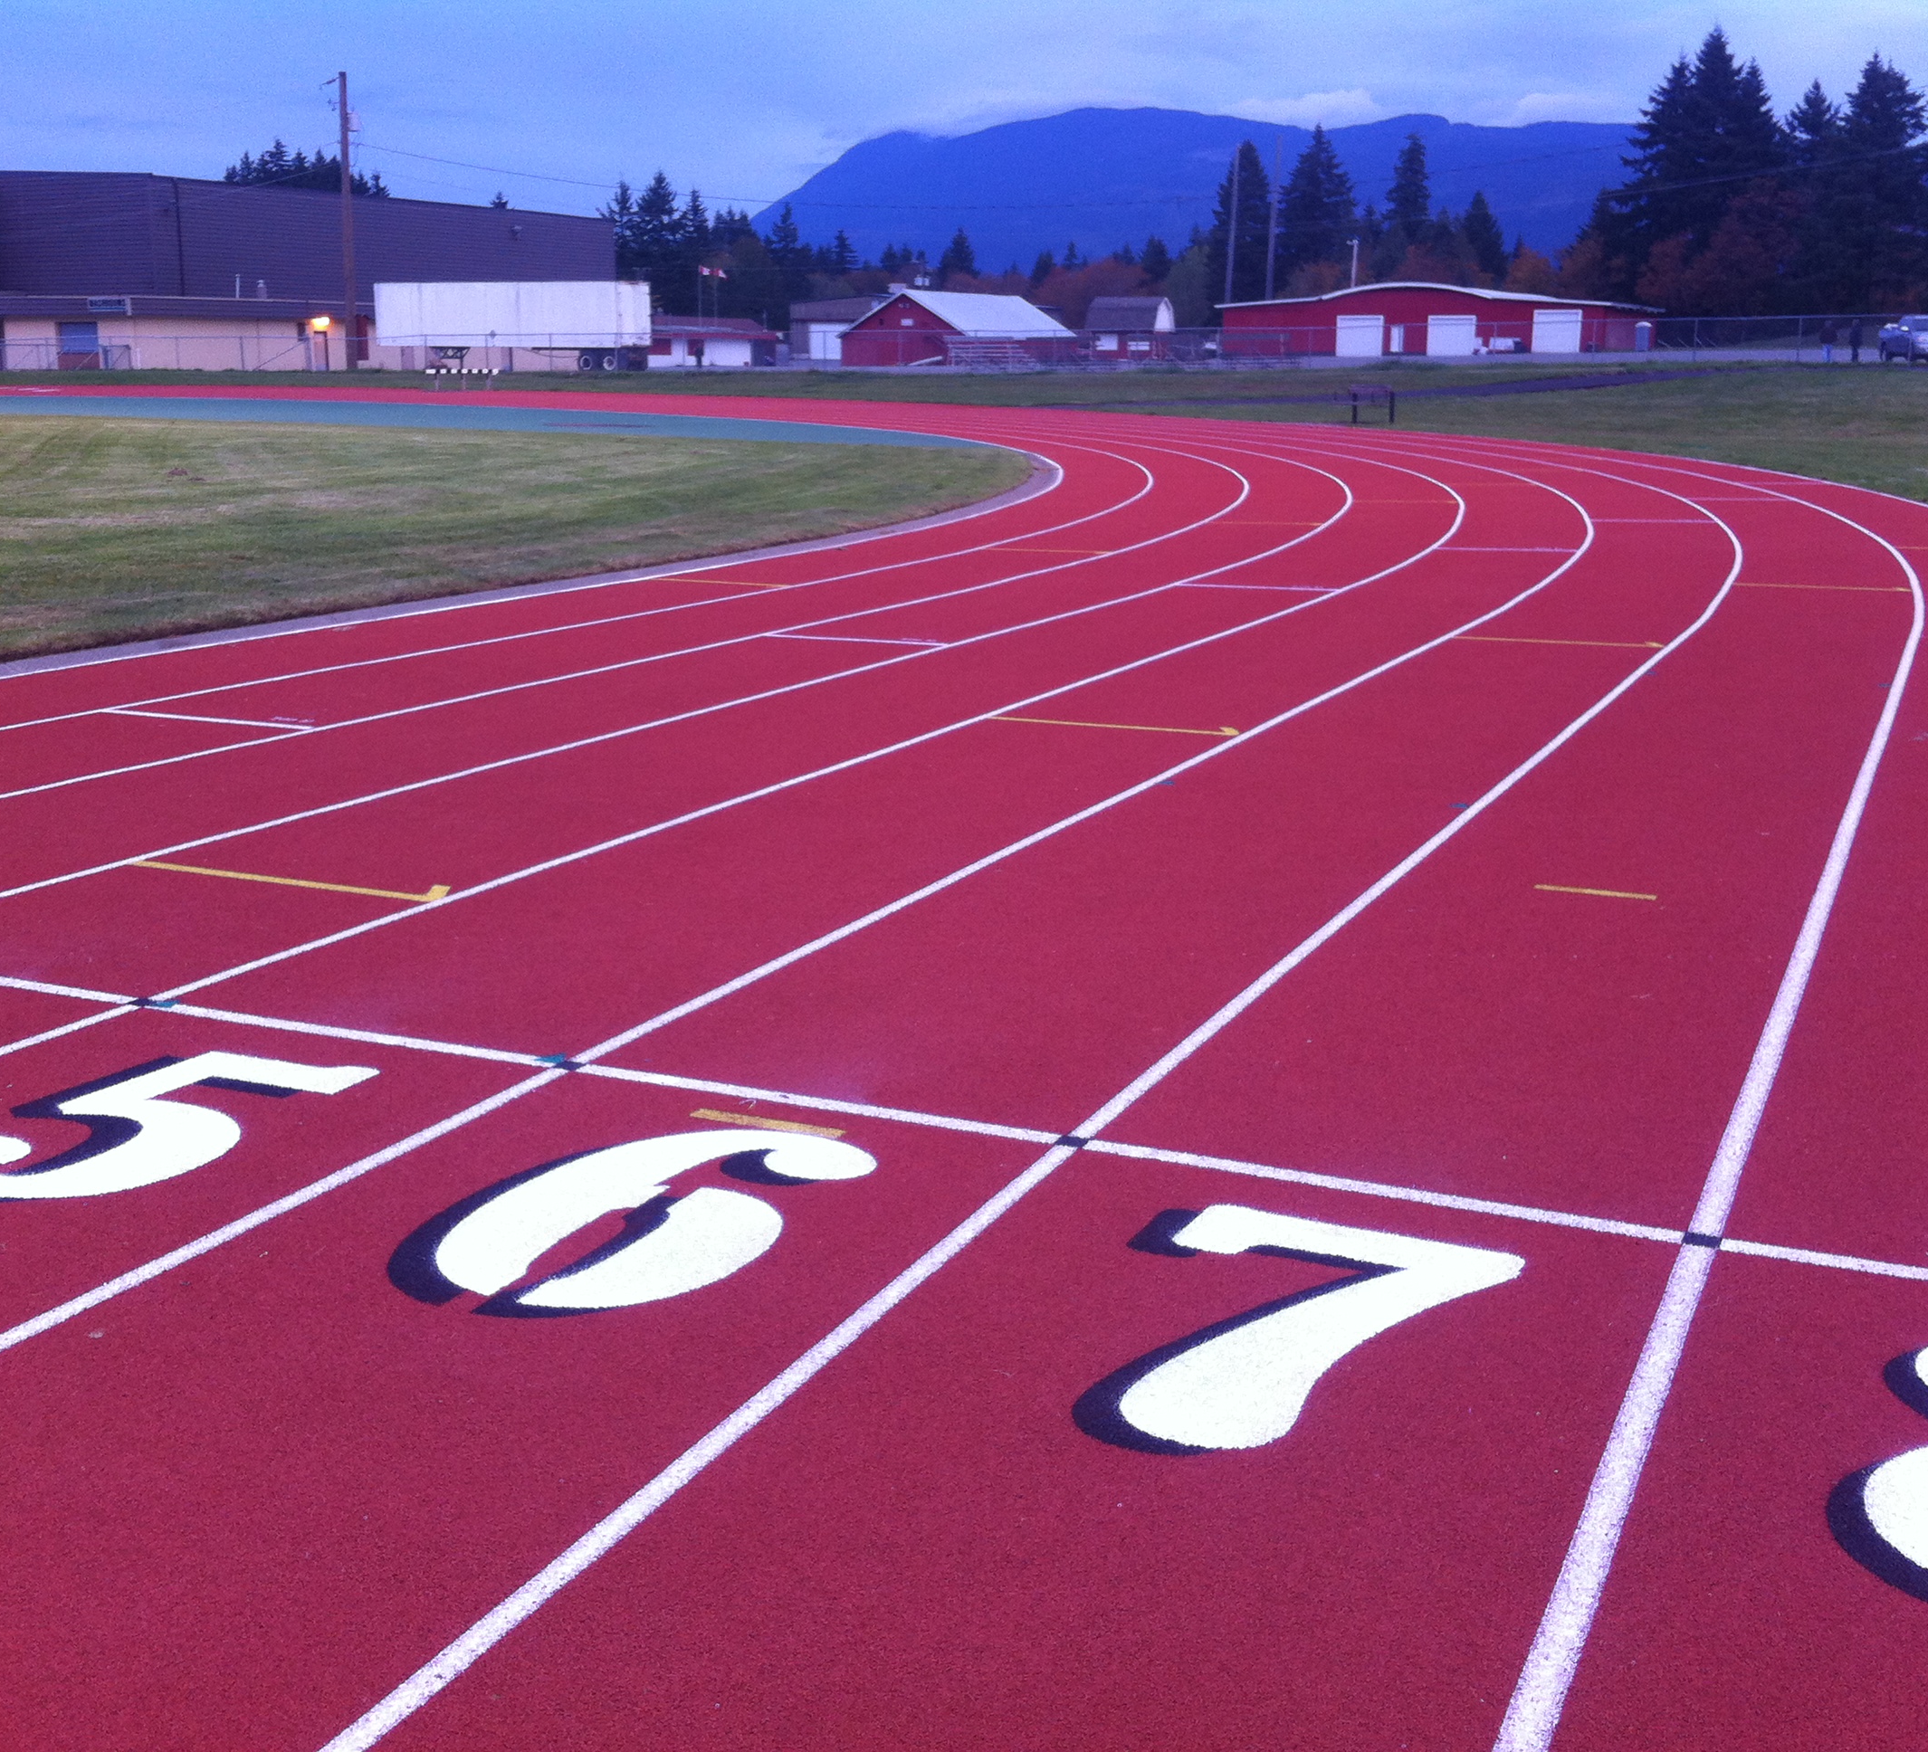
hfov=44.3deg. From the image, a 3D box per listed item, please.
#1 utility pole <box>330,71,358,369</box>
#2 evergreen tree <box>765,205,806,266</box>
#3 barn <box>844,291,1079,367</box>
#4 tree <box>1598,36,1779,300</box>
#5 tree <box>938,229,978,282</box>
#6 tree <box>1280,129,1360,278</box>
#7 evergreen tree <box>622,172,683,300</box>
[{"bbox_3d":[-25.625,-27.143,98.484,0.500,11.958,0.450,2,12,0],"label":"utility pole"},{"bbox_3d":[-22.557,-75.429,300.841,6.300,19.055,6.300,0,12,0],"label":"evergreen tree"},{"bbox_3d":[-0.179,-39.336,170.706,9.735,5.077,20.000,5,13,23],"label":"barn"},{"bbox_3d":[56.325,-52.510,182.997,14.500,24.111,13.000,0,12,0],"label":"tree"},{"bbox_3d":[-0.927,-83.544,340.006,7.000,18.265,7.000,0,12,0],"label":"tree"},{"bbox_3d":[33.506,-60.736,227.267,8.200,21.253,8.200,0,12,0],"label":"tree"},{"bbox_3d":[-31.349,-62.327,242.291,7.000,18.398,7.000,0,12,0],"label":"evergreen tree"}]

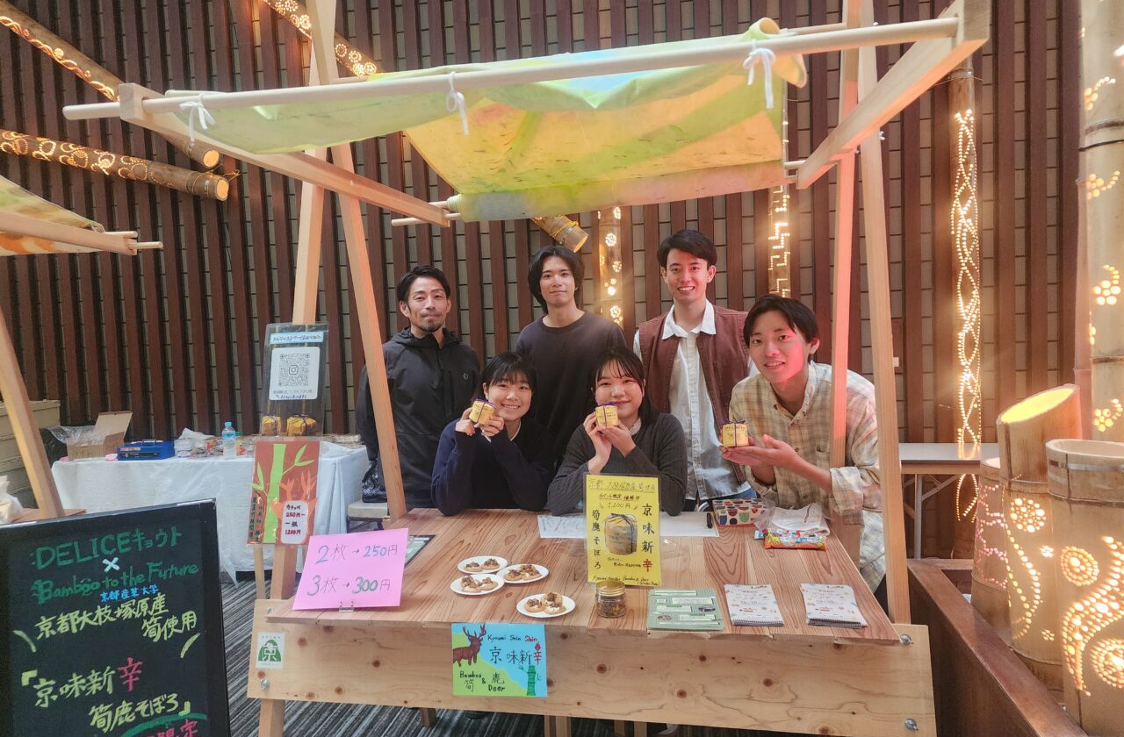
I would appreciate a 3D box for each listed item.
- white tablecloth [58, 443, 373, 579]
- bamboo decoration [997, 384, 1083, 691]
[{"bbox_3d":[-2.110,0.844,4.530,1.820,0.670,0.480,-2,4,9],"label":"white tablecloth"},{"bbox_3d":[1.032,0.360,1.600,0.165,0.630,0.165,-4,4,-30],"label":"bamboo decoration"}]

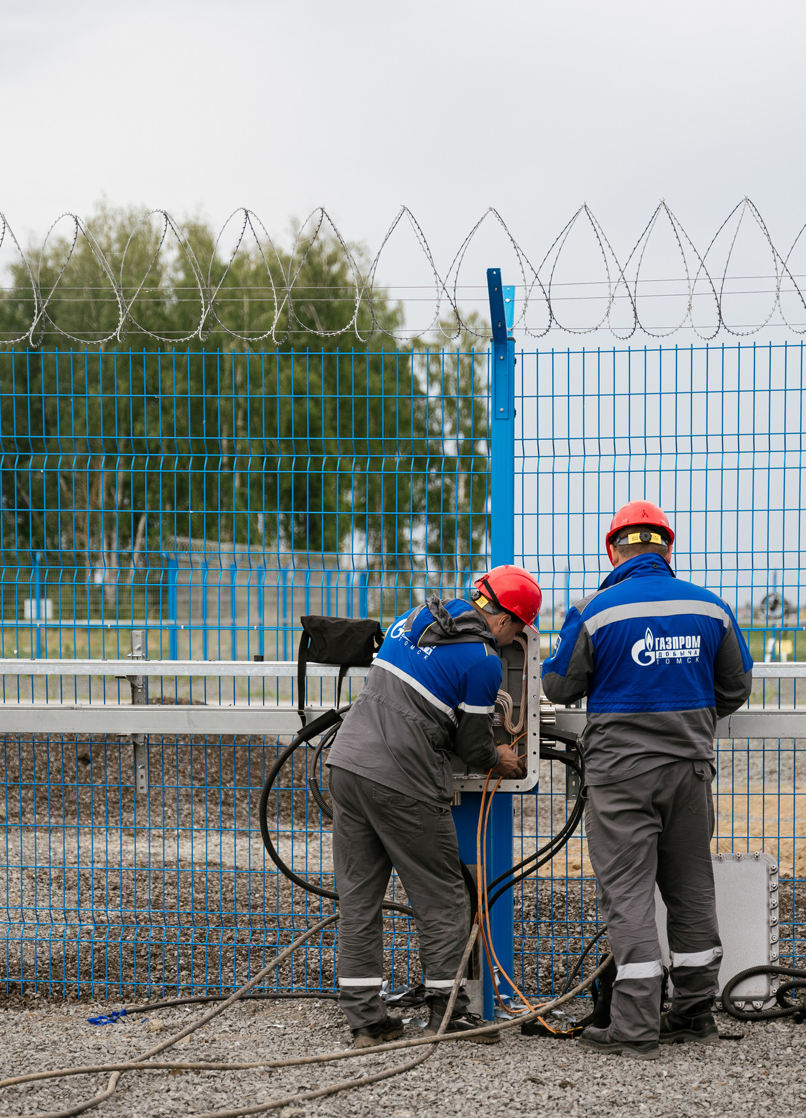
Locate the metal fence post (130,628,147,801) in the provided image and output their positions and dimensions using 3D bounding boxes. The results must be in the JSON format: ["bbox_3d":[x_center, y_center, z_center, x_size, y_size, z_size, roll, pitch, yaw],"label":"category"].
[{"bbox_3d":[-0.944,0.544,10.300,0.052,0.610,0.048,0,2,7],"label":"metal fence post"}]

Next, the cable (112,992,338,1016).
[{"bbox_3d":[-0.610,1.565,10.200,0.780,0.050,0.200,0,2,-6],"label":"cable"}]

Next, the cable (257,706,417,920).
[{"bbox_3d":[-0.228,0.873,9.950,0.550,0.740,0.260,0,2,7],"label":"cable"}]

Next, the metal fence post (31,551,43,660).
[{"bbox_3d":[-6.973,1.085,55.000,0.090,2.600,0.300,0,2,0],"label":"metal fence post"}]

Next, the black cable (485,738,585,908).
[{"bbox_3d":[0.454,0.903,9.950,0.360,0.570,0.220,0,2,7],"label":"black cable"}]

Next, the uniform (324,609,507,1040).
[{"bbox_3d":[0.037,0.860,9.650,0.520,1.450,0.620,2,3,41],"label":"uniform"}]

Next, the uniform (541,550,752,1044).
[{"bbox_3d":[0.806,0.788,9.550,0.660,1.620,0.480,0,2,-10],"label":"uniform"}]

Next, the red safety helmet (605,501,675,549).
[{"bbox_3d":[0.782,-0.102,9.550,0.225,0.165,0.285,0,-16,-13],"label":"red safety helmet"}]

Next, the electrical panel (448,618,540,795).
[{"bbox_3d":[0.250,0.495,9.600,0.420,0.555,0.200,0,2,7],"label":"electrical panel"}]

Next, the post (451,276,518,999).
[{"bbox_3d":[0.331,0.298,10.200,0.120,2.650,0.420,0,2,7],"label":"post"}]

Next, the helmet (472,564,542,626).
[{"bbox_3d":[0.355,0.120,9.370,0.270,0.150,0.220,36,0,-25],"label":"helmet"}]

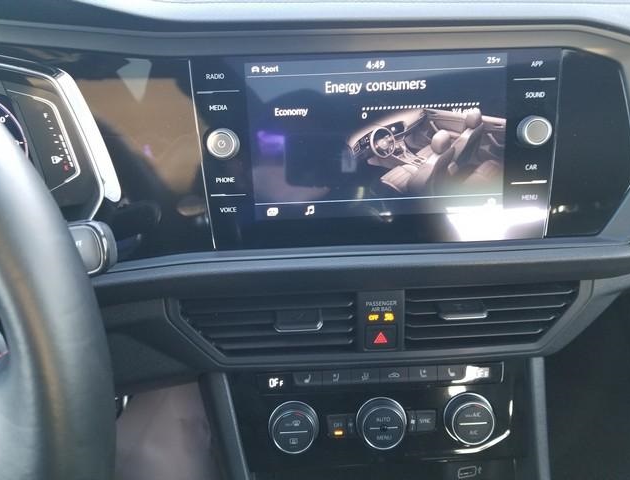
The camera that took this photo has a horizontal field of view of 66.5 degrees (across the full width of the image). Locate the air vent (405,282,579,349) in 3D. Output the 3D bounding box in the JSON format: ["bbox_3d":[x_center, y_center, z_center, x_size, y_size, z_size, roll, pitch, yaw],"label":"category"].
[{"bbox_3d":[0.120,0.049,0.343,0.122,0.041,0.030,-2,8,-3],"label":"air vent"}]

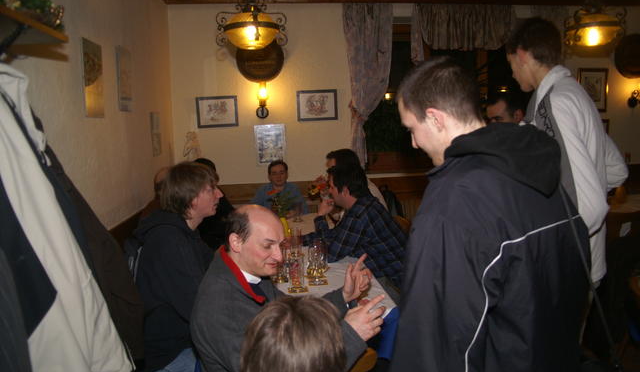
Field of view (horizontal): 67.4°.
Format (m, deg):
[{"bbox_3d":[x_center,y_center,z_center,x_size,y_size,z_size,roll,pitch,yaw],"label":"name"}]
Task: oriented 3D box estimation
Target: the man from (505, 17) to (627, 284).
[{"bbox_3d":[0.974,0.312,1.893,0.440,1.860,0.490,4,10,37],"label":"man"}]

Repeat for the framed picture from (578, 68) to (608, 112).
[{"bbox_3d":[2.671,-0.934,4.689,0.315,0.419,0.025,-2,8,-5],"label":"framed picture"}]

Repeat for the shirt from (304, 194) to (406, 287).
[{"bbox_3d":[0.233,0.354,2.714,0.560,0.600,0.500,0,8,9],"label":"shirt"}]

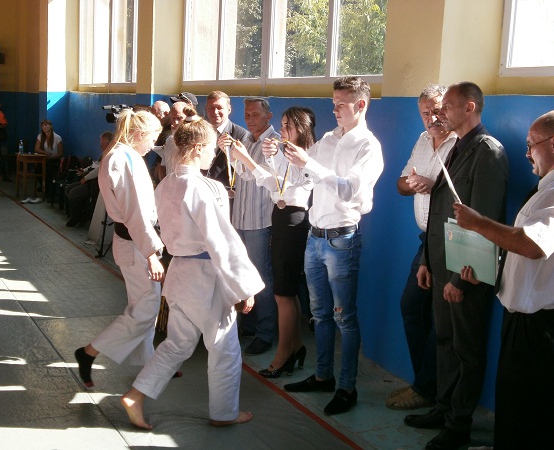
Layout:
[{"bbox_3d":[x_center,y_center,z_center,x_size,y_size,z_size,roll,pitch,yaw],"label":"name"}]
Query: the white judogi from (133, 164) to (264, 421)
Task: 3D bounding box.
[{"bbox_3d":[-0.400,0.341,4.002,0.550,1.250,0.500,-3,10,-33],"label":"white judogi"}]

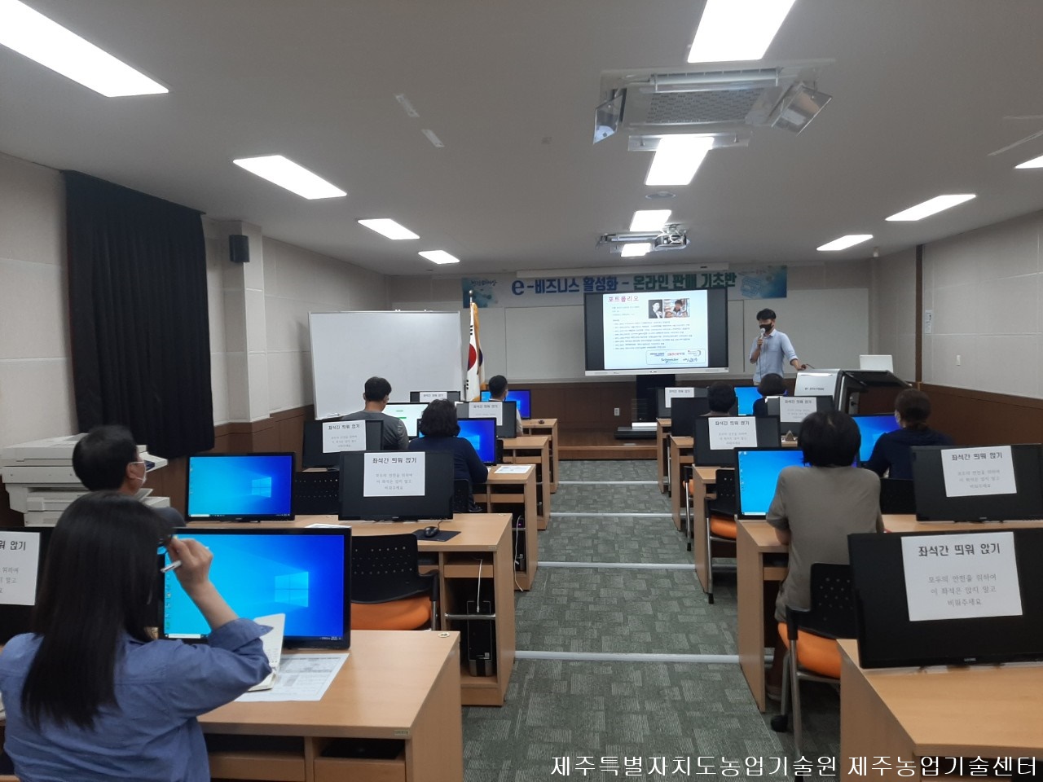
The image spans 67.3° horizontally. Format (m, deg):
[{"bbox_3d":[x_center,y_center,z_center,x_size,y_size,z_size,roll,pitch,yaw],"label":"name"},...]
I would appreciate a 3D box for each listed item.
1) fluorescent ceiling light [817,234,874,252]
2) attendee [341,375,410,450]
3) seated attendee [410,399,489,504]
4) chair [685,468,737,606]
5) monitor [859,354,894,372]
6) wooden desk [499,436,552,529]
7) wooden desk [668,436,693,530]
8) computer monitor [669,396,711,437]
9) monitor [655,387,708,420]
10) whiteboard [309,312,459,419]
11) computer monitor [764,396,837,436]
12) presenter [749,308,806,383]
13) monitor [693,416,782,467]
[{"bbox_3d":[4.046,-1.870,9.854,0.305,0.060,1.240,-1,3,6],"label":"fluorescent ceiling light"},{"bbox_3d":[-1.173,0.564,6.547,0.540,1.320,0.720,-1,4,6],"label":"attendee"},{"bbox_3d":[-0.419,0.658,4.832,0.490,1.235,0.700,-1,4,5],"label":"seated attendee"},{"bbox_3d":[1.397,0.862,4.861,0.570,0.810,0.530,-1,4,6],"label":"chair"},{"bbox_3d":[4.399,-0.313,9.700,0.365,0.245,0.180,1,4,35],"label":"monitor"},{"bbox_3d":[-0.569,0.824,6.967,1.600,0.720,0.600,-1,4,6],"label":"wooden desk"},{"bbox_3d":[2.101,0.754,6.578,1.600,0.705,0.580,-1,3,6],"label":"wooden desk"},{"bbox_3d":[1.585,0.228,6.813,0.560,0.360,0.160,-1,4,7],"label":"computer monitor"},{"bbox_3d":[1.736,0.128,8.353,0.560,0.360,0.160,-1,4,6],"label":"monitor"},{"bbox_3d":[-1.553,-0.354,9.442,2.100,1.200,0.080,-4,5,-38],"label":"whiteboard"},{"bbox_3d":[2.373,0.209,6.686,0.565,0.338,0.070,-1,-4,6],"label":"computer monitor"},{"bbox_3d":[3.353,-0.211,10.327,0.660,1.750,0.420,0,4,26],"label":"presenter"},{"bbox_3d":[1.413,0.335,5.125,0.558,0.355,0.170,-1,4,3],"label":"monitor"}]

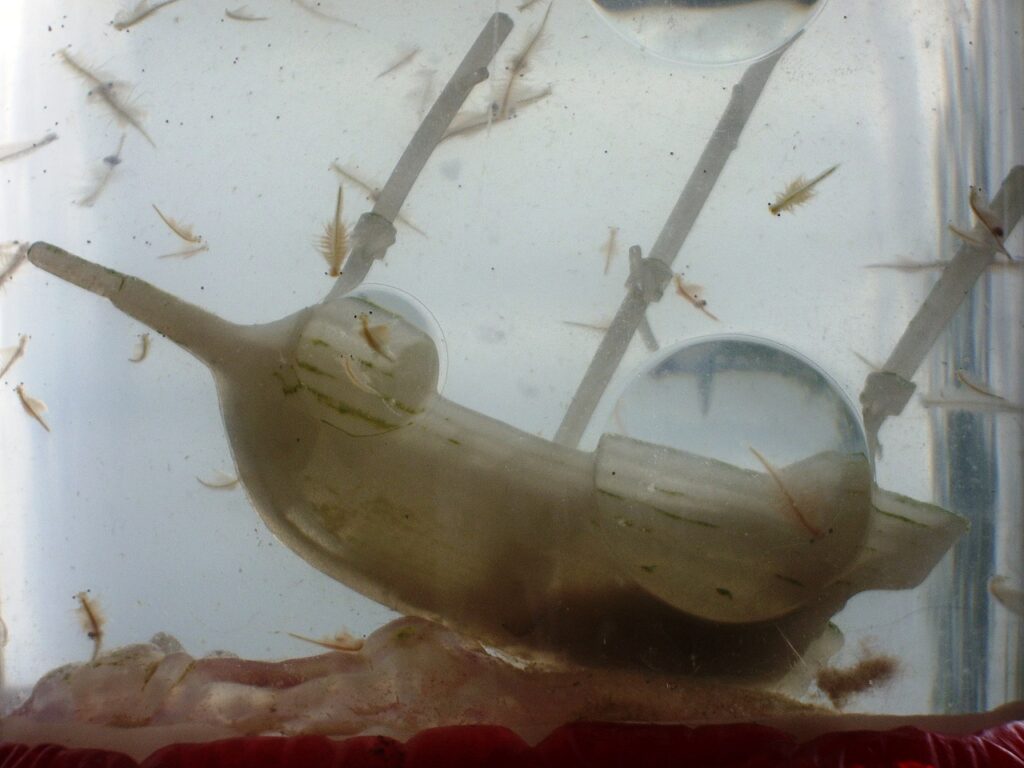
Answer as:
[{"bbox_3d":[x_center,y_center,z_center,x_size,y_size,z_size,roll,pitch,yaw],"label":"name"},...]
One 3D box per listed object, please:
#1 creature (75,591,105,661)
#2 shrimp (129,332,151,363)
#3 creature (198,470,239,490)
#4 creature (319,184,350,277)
[{"bbox_3d":[-0.045,0.026,0.340,0.003,0.008,0.002,-11,0,0],"label":"creature"},{"bbox_3d":[-0.040,-0.004,0.340,0.002,0.003,0.001,9,0,11],"label":"shrimp"},{"bbox_3d":[-0.033,0.011,0.355,0.005,0.002,0.002,-3,-5,-6],"label":"creature"},{"bbox_3d":[-0.019,-0.016,0.335,0.003,0.010,0.002,4,0,0],"label":"creature"}]

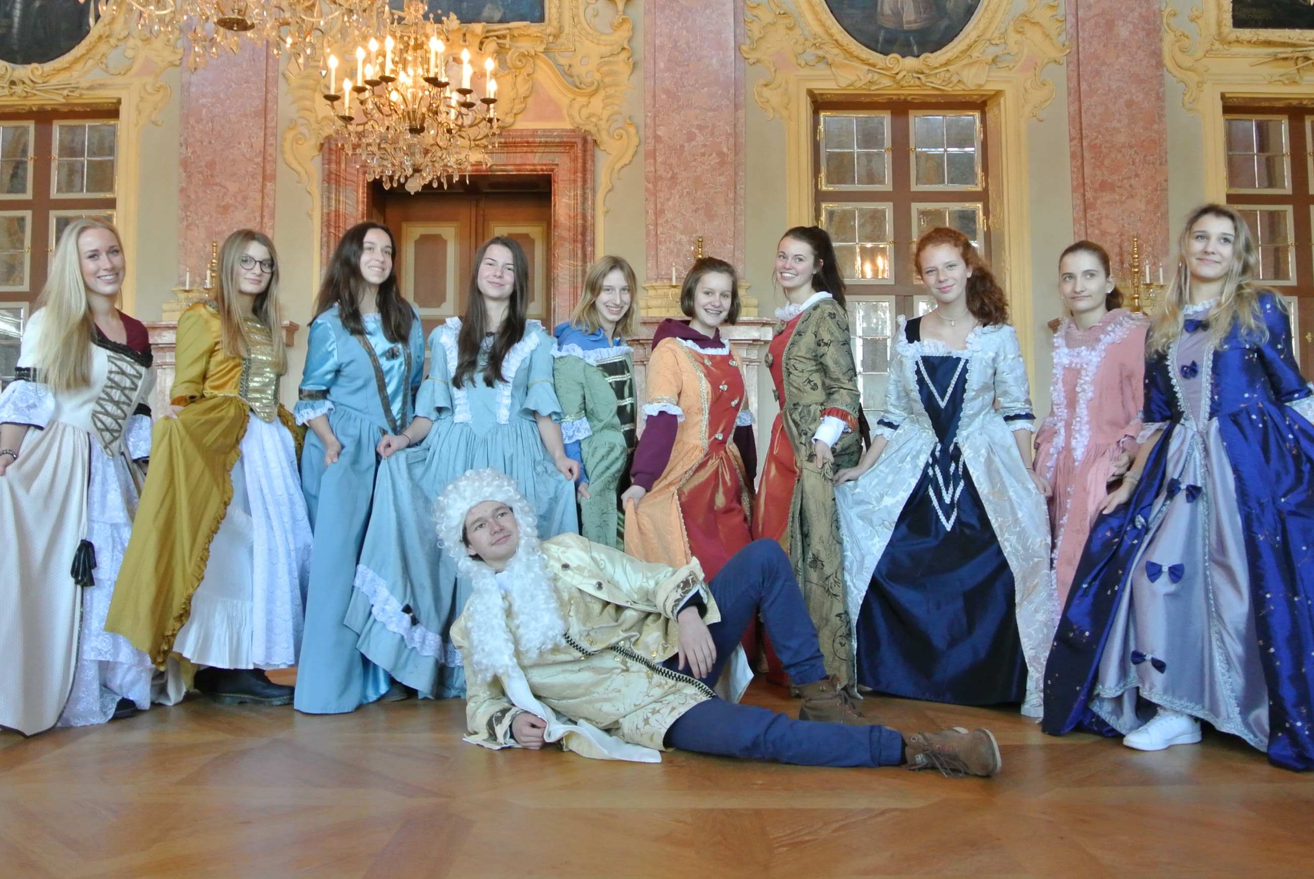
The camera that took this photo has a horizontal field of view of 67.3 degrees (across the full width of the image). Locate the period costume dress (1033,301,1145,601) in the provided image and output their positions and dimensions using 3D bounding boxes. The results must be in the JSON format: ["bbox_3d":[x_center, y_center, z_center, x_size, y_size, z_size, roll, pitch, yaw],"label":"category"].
[{"bbox_3d":[1.542,0.212,3.550,0.560,1.360,0.480,-4,-5,42],"label":"period costume dress"}]

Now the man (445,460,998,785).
[{"bbox_3d":[0.146,0.492,2.900,1.550,0.810,0.740,0,-4,0],"label":"man"}]

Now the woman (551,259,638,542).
[{"bbox_3d":[-0.233,0.123,3.830,0.460,1.660,0.430,3,-4,-42],"label":"woman"}]

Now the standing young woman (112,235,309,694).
[{"bbox_3d":[-1.601,0.088,3.550,0.540,1.700,0.700,-4,-5,44],"label":"standing young woman"}]

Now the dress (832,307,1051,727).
[{"bbox_3d":[1.019,0.238,3.480,0.740,1.385,0.560,-2,-3,26],"label":"dress"}]

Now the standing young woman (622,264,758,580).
[{"bbox_3d":[0.134,0.131,3.720,0.520,1.630,0.480,1,-3,-27],"label":"standing young woman"}]

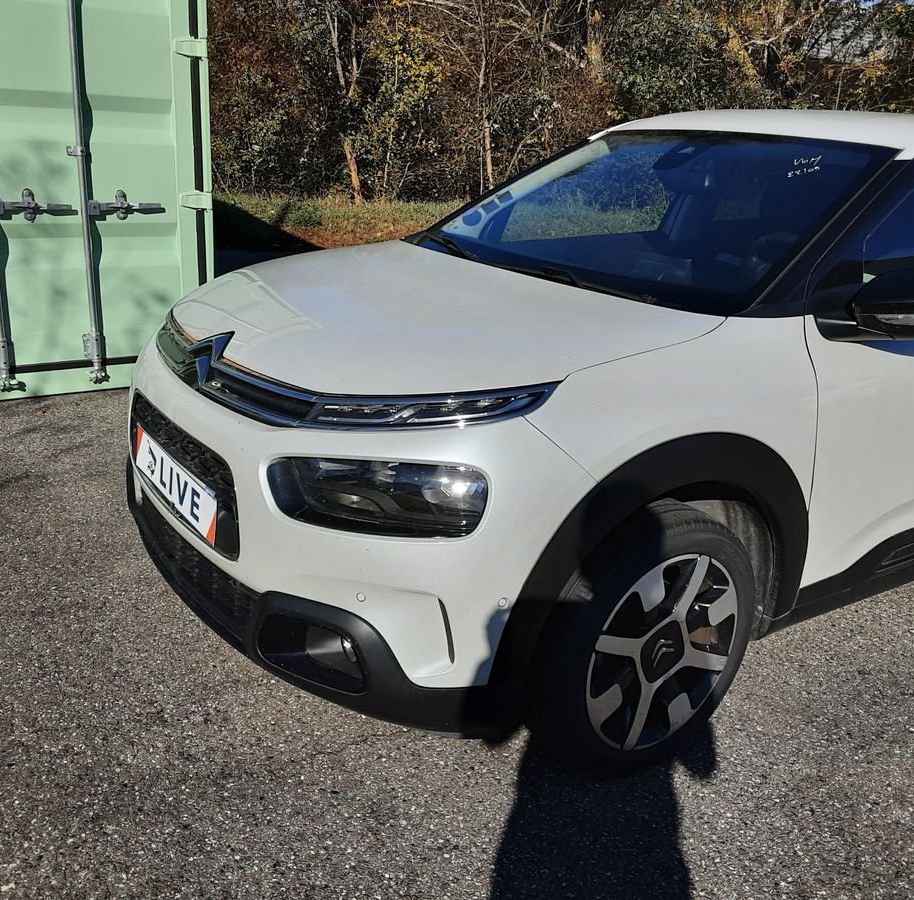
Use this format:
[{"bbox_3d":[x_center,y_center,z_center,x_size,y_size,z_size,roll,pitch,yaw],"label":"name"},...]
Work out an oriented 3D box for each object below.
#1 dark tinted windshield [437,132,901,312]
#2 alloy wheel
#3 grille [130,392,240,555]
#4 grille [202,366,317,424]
[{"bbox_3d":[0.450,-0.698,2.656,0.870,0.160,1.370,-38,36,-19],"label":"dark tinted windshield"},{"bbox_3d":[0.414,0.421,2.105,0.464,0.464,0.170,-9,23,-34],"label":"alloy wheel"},{"bbox_3d":[-0.629,0.054,2.142,0.100,0.240,0.690,-3,19,-36],"label":"grille"},{"bbox_3d":[-0.418,-0.119,1.964,0.088,0.097,0.400,-12,24,-40],"label":"grille"}]

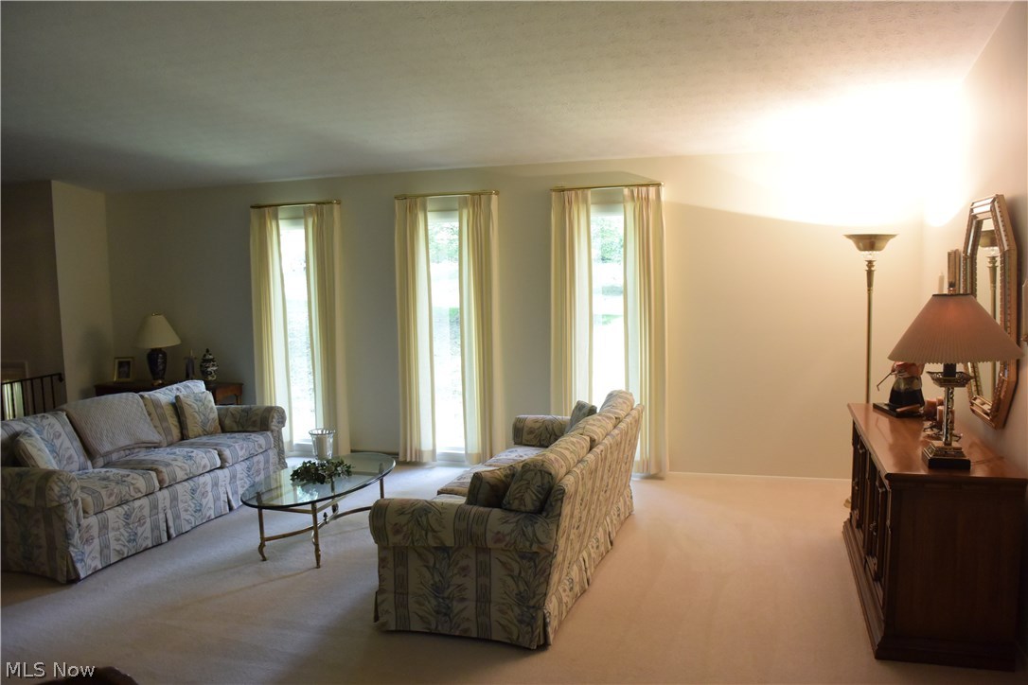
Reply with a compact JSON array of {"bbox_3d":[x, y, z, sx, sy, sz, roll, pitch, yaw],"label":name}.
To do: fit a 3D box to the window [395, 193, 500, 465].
[{"bbox_3d":[-0.532,-0.102,6.569,0.944,2.278,0.140,0,4,16],"label":"window"}]

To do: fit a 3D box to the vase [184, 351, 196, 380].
[{"bbox_3d":[-3.102,0.222,7.375,0.100,0.300,0.090,0,5,19],"label":"vase"}]

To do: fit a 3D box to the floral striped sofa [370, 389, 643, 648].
[{"bbox_3d":[0.097,0.803,4.287,0.909,0.809,2.079,0,5,19],"label":"floral striped sofa"}]

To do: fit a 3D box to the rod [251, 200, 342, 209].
[{"bbox_3d":[-1.992,-1.249,6.984,0.967,0.045,0.090,0,5,19],"label":"rod"}]

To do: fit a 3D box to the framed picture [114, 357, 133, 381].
[{"bbox_3d":[-3.804,0.263,7.520,0.190,0.250,0.050,-1,-8,4],"label":"framed picture"}]

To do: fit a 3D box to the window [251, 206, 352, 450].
[{"bbox_3d":[-1.960,-0.132,7.069,0.962,2.273,0.130,0,5,19],"label":"window"}]

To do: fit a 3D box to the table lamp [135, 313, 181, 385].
[{"bbox_3d":[-3.334,0.058,7.212,0.390,0.690,0.390,0,5,19],"label":"table lamp"}]

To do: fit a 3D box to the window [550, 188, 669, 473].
[{"bbox_3d":[0.755,-0.107,6.147,0.905,2.258,0.130,0,5,19],"label":"window"}]

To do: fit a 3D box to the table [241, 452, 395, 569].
[{"bbox_3d":[-1.149,1.008,4.690,0.705,0.394,1.330,0,4,16],"label":"table"}]

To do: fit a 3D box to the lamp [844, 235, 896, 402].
[{"bbox_3d":[2.324,0.197,5.052,0.305,1.797,0.305,0,5,19],"label":"lamp"}]

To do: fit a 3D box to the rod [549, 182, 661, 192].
[{"bbox_3d":[0.737,-1.228,6.123,0.886,0.040,0.080,0,4,16],"label":"rod"}]

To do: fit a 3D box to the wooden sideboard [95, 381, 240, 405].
[{"bbox_3d":[-3.163,0.734,7.107,1.270,0.687,0.420,0,4,16],"label":"wooden sideboard"}]

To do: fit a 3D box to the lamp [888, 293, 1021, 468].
[{"bbox_3d":[1.755,0.152,3.103,0.470,0.695,0.470,0,4,16],"label":"lamp"}]

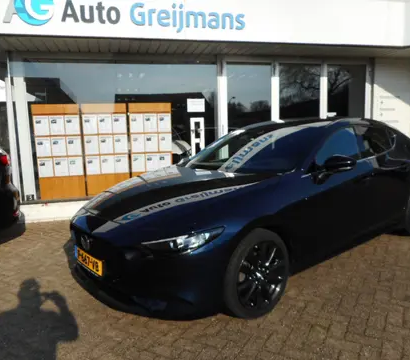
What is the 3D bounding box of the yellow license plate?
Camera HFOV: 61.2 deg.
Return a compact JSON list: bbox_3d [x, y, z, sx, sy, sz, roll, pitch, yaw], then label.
[{"bbox_3d":[-0.864,0.587,2.566,0.020,0.110,0.520,-8,10,-38],"label":"yellow license plate"}]

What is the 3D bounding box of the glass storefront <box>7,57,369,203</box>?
[{"bbox_3d":[0.122,-1.051,6.528,6.750,2.420,0.250,-4,8,-14],"label":"glass storefront"}]

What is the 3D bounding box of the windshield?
[{"bbox_3d":[0.486,-0.320,3.550,0.950,0.150,1.420,-41,28,-28],"label":"windshield"}]

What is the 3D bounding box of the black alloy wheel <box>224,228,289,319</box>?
[{"bbox_3d":[0.343,0.670,2.528,0.650,0.650,0.220,-8,10,-38],"label":"black alloy wheel"}]

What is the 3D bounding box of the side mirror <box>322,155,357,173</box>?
[{"bbox_3d":[1.119,-0.134,2.905,0.160,0.140,0.230,-8,10,-38],"label":"side mirror"}]

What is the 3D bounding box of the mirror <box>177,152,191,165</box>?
[{"bbox_3d":[-0.217,-0.254,4.189,0.160,0.140,0.230,-8,10,-38],"label":"mirror"}]

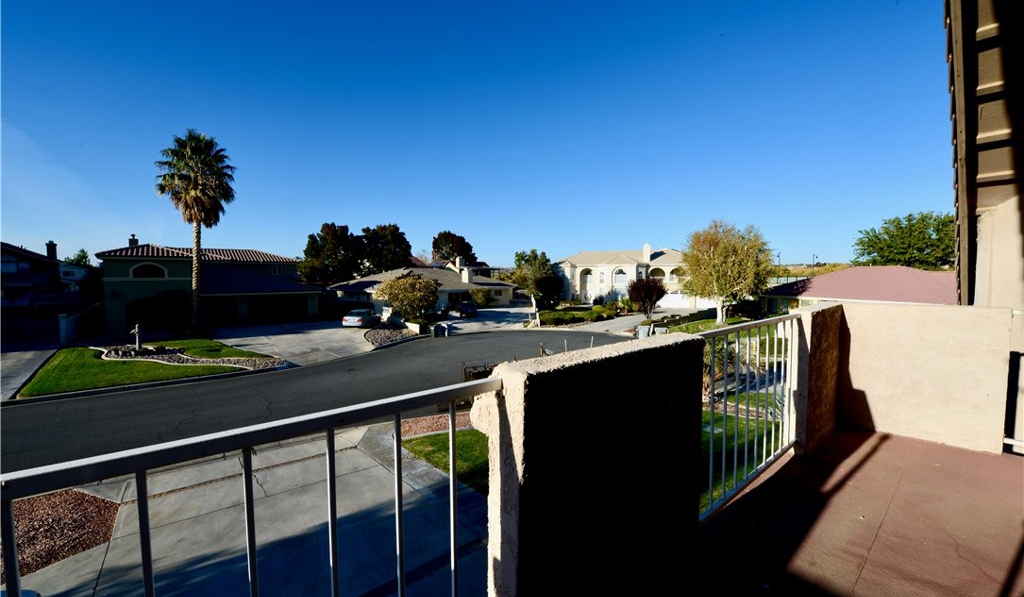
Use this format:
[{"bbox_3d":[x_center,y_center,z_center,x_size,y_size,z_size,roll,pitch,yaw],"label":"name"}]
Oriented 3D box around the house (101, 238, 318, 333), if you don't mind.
[{"bbox_3d":[-28.023,-1.756,39.622,16.500,8.000,13.000,-3,4,-37],"label":"house"}]

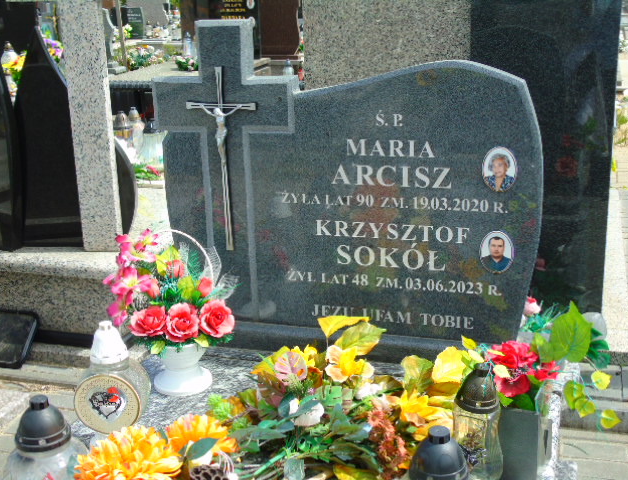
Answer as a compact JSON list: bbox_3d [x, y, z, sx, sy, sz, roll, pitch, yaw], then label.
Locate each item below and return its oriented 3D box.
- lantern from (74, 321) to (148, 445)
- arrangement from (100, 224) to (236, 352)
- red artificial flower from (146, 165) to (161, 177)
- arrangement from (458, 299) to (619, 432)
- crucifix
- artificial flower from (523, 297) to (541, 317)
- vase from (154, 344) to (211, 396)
[{"bbox_3d":[-0.417,0.299,1.761,0.152,0.260,0.135,-2,15,0],"label":"lantern"},{"bbox_3d":[-0.343,0.123,2.031,0.295,0.275,0.210,-1,15,3],"label":"arrangement"},{"bbox_3d":[-0.906,-0.392,4.800,0.080,0.060,0.060,-2,15,0],"label":"red artificial flower"},{"bbox_3d":[0.428,0.231,1.600,0.275,0.215,0.200,3,16,17],"label":"arrangement"},{"bbox_3d":[-0.228,-0.208,2.174,0.190,0.479,0.030,3,16,17],"label":"crucifix"},{"bbox_3d":[0.566,0.176,2.220,0.050,0.056,0.050,-2,15,0],"label":"artificial flower"},{"bbox_3d":[-0.321,0.293,2.067,0.138,0.105,0.138,-2,15,0],"label":"vase"}]

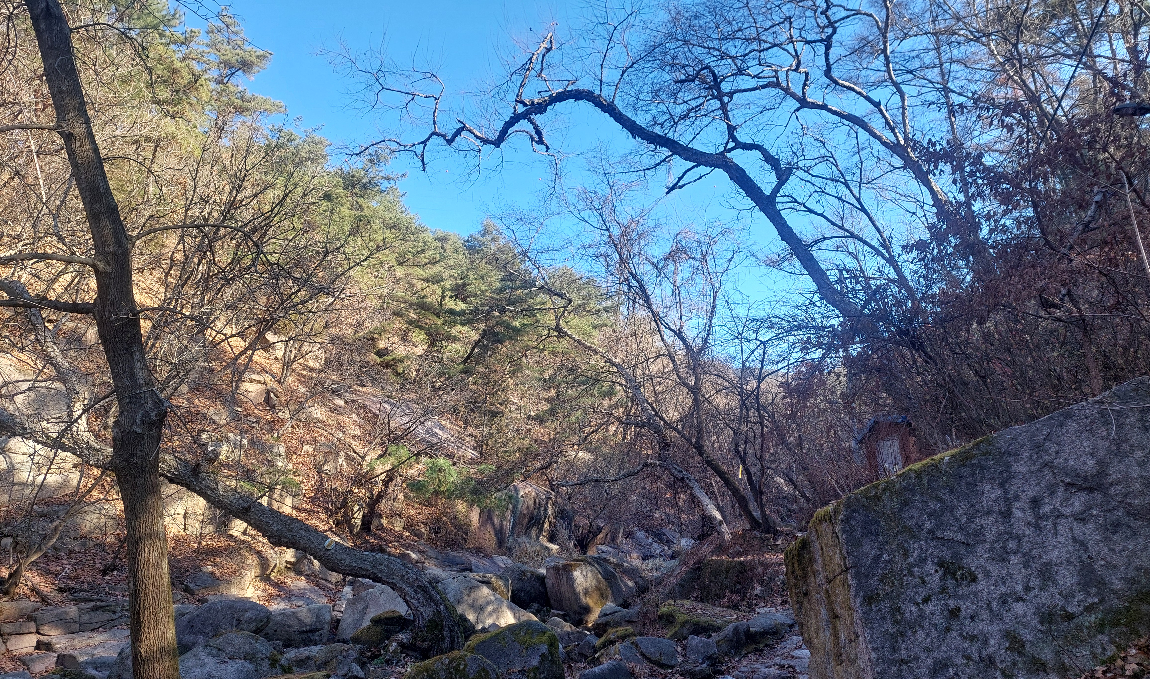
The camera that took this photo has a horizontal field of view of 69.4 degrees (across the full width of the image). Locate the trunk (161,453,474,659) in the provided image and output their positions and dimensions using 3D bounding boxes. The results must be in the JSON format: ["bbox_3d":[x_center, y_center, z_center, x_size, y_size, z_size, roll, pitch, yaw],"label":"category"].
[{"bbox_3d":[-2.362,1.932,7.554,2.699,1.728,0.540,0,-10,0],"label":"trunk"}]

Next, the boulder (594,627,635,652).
[{"bbox_3d":[0.366,2.790,7.727,0.372,0.205,0.335,0,-10,0],"label":"boulder"}]

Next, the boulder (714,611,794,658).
[{"bbox_3d":[1.624,2.688,7.590,0.619,0.355,0.742,-7,-13,34],"label":"boulder"}]

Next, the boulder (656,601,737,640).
[{"bbox_3d":[1.219,2.834,8.402,0.769,0.334,0.692,0,-10,0],"label":"boulder"}]

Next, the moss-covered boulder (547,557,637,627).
[{"bbox_3d":[0.193,3.130,10.373,1.108,0.794,0.887,0,-10,0],"label":"moss-covered boulder"}]

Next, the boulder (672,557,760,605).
[{"bbox_3d":[1.681,2.882,9.941,1.005,0.539,0.603,0,-10,0],"label":"boulder"}]

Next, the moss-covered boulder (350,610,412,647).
[{"bbox_3d":[-1.869,2.781,8.018,0.553,0.310,0.442,0,-10,0],"label":"moss-covered boulder"}]

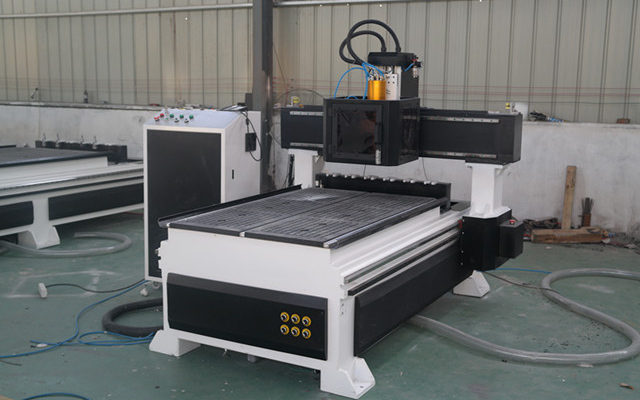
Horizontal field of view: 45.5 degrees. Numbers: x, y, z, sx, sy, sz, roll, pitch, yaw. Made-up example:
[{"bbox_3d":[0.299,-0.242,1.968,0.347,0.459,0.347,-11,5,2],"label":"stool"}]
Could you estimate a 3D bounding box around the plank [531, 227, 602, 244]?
[{"bbox_3d":[2.254,0.329,6.981,0.648,0.090,0.160,0,9,-3],"label":"plank"}]

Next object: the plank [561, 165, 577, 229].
[{"bbox_3d":[2.396,-0.009,7.359,0.087,0.638,0.030,5,4,21],"label":"plank"}]

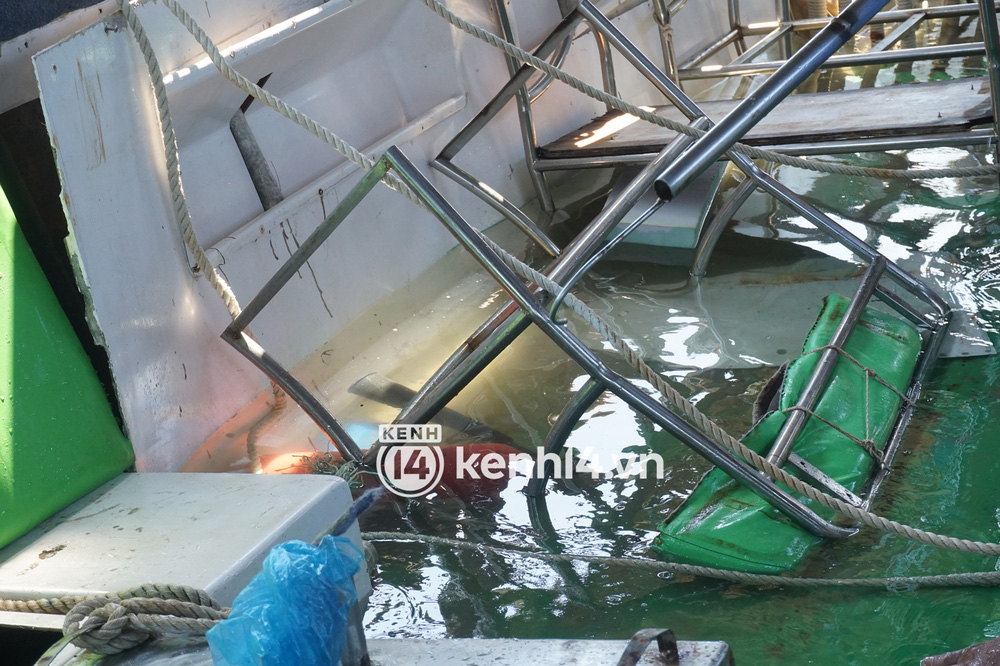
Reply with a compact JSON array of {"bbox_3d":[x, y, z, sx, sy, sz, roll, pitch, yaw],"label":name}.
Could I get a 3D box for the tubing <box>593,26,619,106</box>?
[{"bbox_3d":[0.260,-0.649,4.750,0.042,0.200,0.033,-1,15,22],"label":"tubing"}]

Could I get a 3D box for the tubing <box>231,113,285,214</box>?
[{"bbox_3d":[-0.526,-0.371,4.200,0.044,0.225,0.044,-20,-3,-29],"label":"tubing"}]

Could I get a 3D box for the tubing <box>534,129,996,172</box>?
[{"bbox_3d":[0.564,-0.398,4.275,1.029,0.029,0.029,-2,16,22],"label":"tubing"}]

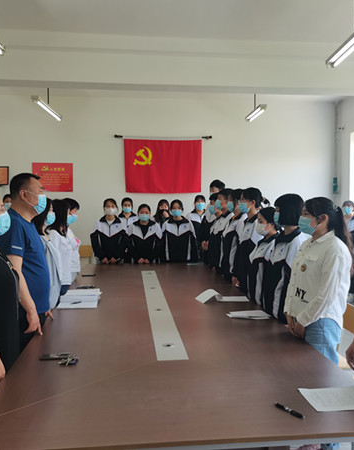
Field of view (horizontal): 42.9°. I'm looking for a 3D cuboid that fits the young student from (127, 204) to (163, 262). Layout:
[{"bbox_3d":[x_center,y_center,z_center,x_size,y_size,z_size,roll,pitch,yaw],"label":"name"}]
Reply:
[{"bbox_3d":[-0.430,0.489,6.049,0.460,1.540,0.320,0,3,-3],"label":"young student"}]

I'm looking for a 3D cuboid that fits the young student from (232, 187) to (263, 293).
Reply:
[{"bbox_3d":[0.700,0.509,4.108,0.310,1.680,0.470,-1,3,-16],"label":"young student"}]

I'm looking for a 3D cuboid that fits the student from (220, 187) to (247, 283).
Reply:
[{"bbox_3d":[0.601,0.489,4.731,0.290,1.680,0.460,-1,3,-16],"label":"student"}]

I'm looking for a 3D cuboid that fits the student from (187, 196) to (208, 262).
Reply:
[{"bbox_3d":[0.335,0.408,6.743,0.460,1.670,0.290,0,2,-6],"label":"student"}]

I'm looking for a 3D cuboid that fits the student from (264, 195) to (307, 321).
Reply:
[{"bbox_3d":[0.810,0.586,3.211,0.320,1.610,0.450,-1,3,-14],"label":"student"}]

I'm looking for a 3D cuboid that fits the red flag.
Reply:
[{"bbox_3d":[-0.237,-1.037,7.981,1.378,0.927,0.040,0,2,-6],"label":"red flag"}]

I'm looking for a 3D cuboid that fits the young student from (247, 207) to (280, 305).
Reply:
[{"bbox_3d":[0.745,0.611,3.652,0.300,1.520,0.450,-1,3,-16],"label":"young student"}]

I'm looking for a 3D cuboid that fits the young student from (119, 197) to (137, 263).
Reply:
[{"bbox_3d":[-0.711,0.428,6.636,0.460,1.640,0.290,0,2,-6],"label":"young student"}]

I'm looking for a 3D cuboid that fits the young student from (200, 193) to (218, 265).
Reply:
[{"bbox_3d":[0.490,0.457,5.604,0.290,1.670,0.460,-1,3,-31],"label":"young student"}]

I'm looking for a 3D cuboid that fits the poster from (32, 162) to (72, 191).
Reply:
[{"bbox_3d":[-2.146,-0.817,7.806,0.688,0.505,0.015,0,2,-6],"label":"poster"}]

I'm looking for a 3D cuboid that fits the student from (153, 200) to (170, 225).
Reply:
[{"bbox_3d":[-0.207,0.436,6.689,0.460,1.620,0.290,0,2,-6],"label":"student"}]

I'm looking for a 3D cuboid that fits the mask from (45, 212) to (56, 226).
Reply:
[{"bbox_3d":[-0.985,-0.043,3.500,0.075,0.105,0.130,0,3,0],"label":"mask"}]

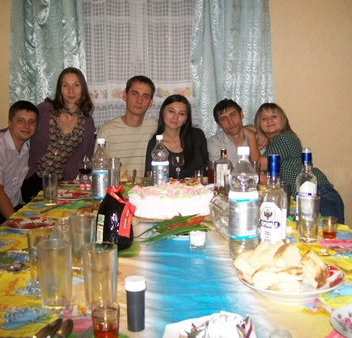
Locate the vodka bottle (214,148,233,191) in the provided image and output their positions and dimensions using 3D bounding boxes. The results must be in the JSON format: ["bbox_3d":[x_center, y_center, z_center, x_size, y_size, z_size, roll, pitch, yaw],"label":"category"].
[{"bbox_3d":[0.269,0.003,2.466,0.100,0.232,0.065,1,7,21],"label":"vodka bottle"}]

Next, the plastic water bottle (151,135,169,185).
[{"bbox_3d":[-0.076,-0.001,2.170,0.086,0.326,0.086,0,6,0],"label":"plastic water bottle"}]

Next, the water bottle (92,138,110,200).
[{"bbox_3d":[-0.355,0.015,2.093,0.080,0.310,0.080,-2,6,-10],"label":"water bottle"}]

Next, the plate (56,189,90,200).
[{"bbox_3d":[-0.551,0.137,2.360,0.190,0.024,0.190,0,6,0],"label":"plate"}]

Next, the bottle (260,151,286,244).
[{"bbox_3d":[0.301,0.099,1.355,0.076,0.281,0.076,4,8,39],"label":"bottle"}]

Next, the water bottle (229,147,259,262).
[{"bbox_3d":[0.194,0.100,1.265,0.087,0.326,0.087,0,6,0],"label":"water bottle"}]

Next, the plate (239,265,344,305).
[{"bbox_3d":[0.268,0.260,1.030,0.235,0.033,0.235,-1,6,0],"label":"plate"}]

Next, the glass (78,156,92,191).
[{"bbox_3d":[-0.515,0.032,2.518,0.074,0.190,0.074,-2,6,-12],"label":"glass"}]

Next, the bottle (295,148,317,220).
[{"bbox_3d":[0.488,0.065,1.643,0.075,0.279,0.075,-1,6,2],"label":"bottle"}]

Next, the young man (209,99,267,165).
[{"bbox_3d":[0.400,0.189,2.795,0.520,1.290,0.720,0,6,0],"label":"young man"}]

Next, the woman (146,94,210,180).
[{"bbox_3d":[0.010,0.175,2.834,0.470,1.300,0.720,0,6,3],"label":"woman"}]

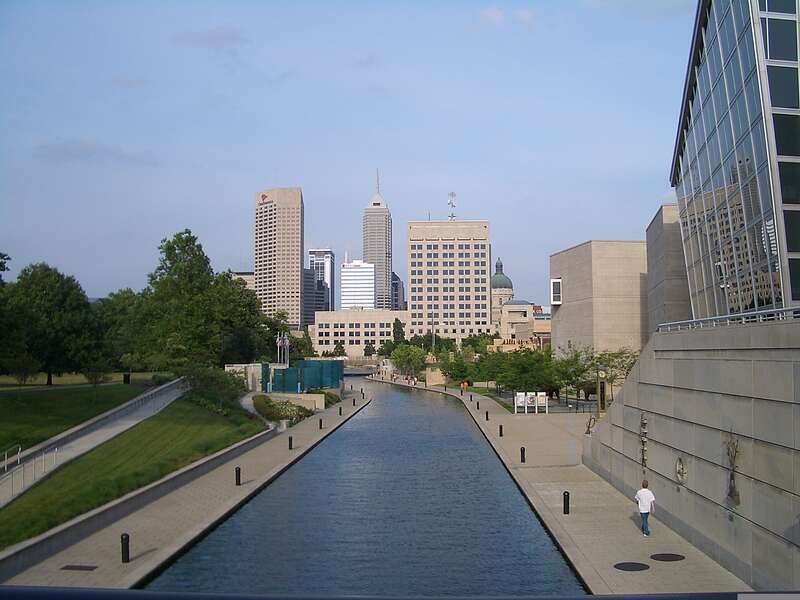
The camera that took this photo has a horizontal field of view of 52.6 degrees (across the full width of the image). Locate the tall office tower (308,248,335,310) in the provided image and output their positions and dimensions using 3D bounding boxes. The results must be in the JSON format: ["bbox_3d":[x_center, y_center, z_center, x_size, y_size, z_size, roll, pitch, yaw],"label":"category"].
[{"bbox_3d":[-114.880,3.900,1199.810,33.050,155.280,37.000,0,-4,3],"label":"tall office tower"}]

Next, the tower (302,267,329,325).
[{"bbox_3d":[-94.180,13.530,915.690,32.900,97.030,38.000,0,-4,3],"label":"tower"}]

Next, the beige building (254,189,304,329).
[{"bbox_3d":[-117.140,-26.650,810.150,45.680,162.940,44.000,0,-4,3],"label":"beige building"}]

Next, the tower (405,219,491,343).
[{"bbox_3d":[25.230,-4.330,418.040,39.540,65.630,45.000,0,-4,3],"label":"tower"}]

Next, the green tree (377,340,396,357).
[{"bbox_3d":[-5.440,19.730,325.790,7.670,6.430,7.500,0,-4,3],"label":"green tree"}]

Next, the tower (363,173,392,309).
[{"bbox_3d":[-27.830,-50.760,1077.990,38.690,246.970,39.000,0,-4,3],"label":"tower"}]

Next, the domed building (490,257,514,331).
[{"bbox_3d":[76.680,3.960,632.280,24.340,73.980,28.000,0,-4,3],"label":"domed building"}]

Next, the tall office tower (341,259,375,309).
[{"bbox_3d":[-41.130,8.470,825.210,33.430,94.320,32.000,0,-4,3],"label":"tall office tower"}]

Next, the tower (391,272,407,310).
[{"bbox_3d":[-5.500,21.160,1215.010,27.440,122.030,34.000,0,-4,3],"label":"tower"}]

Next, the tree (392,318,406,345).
[{"bbox_3d":[-0.220,15.340,344.900,5.980,14.910,5.500,0,-4,3],"label":"tree"}]

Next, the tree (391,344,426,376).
[{"bbox_3d":[1.890,13.540,179.610,8.010,7.310,8.000,0,-4,3],"label":"tree"}]

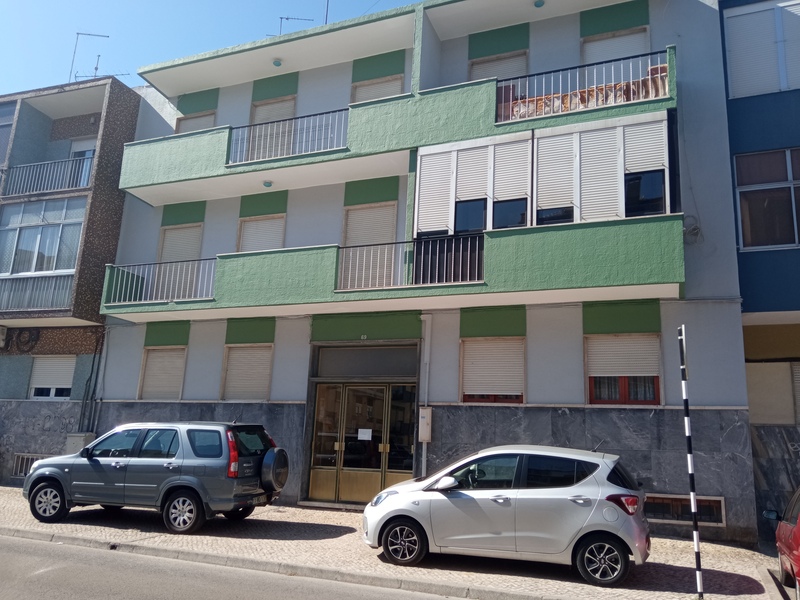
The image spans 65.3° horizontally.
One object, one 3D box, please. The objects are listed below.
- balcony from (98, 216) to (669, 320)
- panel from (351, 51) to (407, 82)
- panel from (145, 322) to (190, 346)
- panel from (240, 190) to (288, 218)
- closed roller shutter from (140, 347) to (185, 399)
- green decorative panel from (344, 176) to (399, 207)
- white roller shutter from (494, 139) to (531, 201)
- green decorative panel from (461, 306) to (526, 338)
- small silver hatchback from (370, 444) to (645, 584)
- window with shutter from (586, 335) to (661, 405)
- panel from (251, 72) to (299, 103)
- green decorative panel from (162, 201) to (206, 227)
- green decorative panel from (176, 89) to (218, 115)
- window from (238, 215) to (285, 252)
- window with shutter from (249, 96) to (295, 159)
[{"bbox_3d":[-0.938,-0.407,12.529,12.110,1.140,1.147,-3,-14,21],"label":"balcony"},{"bbox_3d":[-0.478,-5.293,14.166,1.278,0.604,0.076,-3,-14,21],"label":"panel"},{"bbox_3d":[-5.282,0.771,14.221,1.250,0.544,0.080,-3,-12,22],"label":"panel"},{"bbox_3d":[-3.164,-2.213,14.509,1.285,0.558,0.076,-3,-14,21],"label":"panel"},{"bbox_3d":[-5.521,1.695,14.502,1.270,1.262,0.107,-3,-14,21],"label":"closed roller shutter"},{"bbox_3d":[-0.609,-2.317,13.360,1.272,0.557,0.080,-3,-14,22],"label":"green decorative panel"},{"bbox_3d":[1.917,-2.202,10.719,0.590,1.027,0.100,-3,-12,22],"label":"white roller shutter"},{"bbox_3d":[1.708,0.403,11.446,1.214,0.549,0.080,-3,-12,22],"label":"green decorative panel"},{"bbox_3d":[1.359,2.683,8.305,3.660,1.490,1.670,-3,-12,20],"label":"small silver hatchback"},{"bbox_3d":[3.758,1.170,10.485,1.210,1.193,0.140,-3,-12,22],"label":"window with shutter"},{"bbox_3d":[-3.018,-5.145,15.111,1.294,0.595,0.080,-3,-14,22],"label":"panel"},{"bbox_3d":[-5.302,-2.101,15.348,1.293,0.558,0.076,-3,-14,21],"label":"green decorative panel"},{"bbox_3d":[-4.908,-4.801,15.214,1.209,0.583,0.080,-3,-12,22],"label":"green decorative panel"},{"bbox_3d":[-3.149,-1.284,14.242,1.150,1.150,0.070,-3,-14,22],"label":"window"},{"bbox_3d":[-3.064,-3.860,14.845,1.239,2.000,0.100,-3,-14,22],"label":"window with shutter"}]

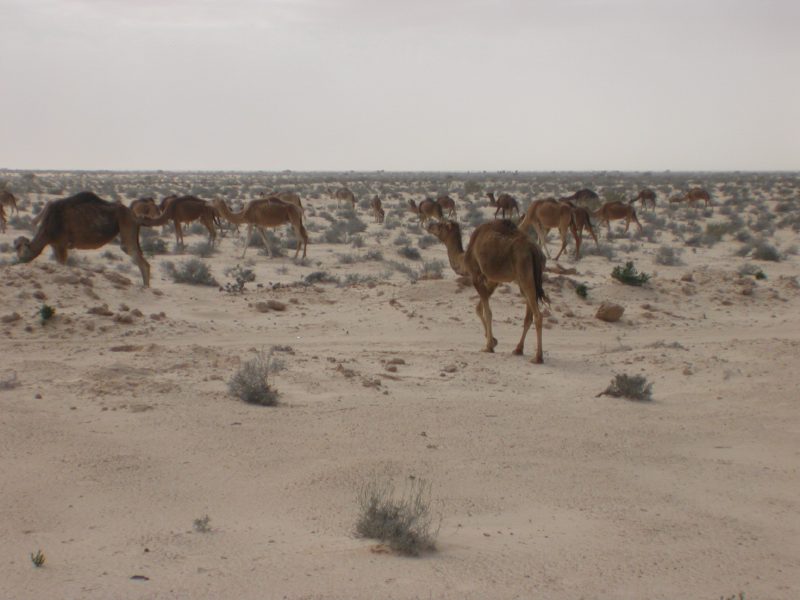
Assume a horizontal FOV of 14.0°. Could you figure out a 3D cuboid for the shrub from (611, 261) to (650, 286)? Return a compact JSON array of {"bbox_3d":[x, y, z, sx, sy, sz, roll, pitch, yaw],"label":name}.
[{"bbox_3d":[5.033,-0.577,71.000,0.850,0.567,0.750,0,2,0],"label":"shrub"}]

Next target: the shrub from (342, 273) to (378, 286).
[{"bbox_3d":[-0.834,-0.433,68.800,0.757,0.280,0.681,0,2,0],"label":"shrub"}]

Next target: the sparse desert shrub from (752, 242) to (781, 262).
[{"bbox_3d":[11.135,-1.443,99.000,0.851,0.608,0.800,0,2,0],"label":"sparse desert shrub"}]

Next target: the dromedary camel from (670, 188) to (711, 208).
[{"bbox_3d":[23.871,-8.224,268.000,3.331,1.892,0.700,0,2,0],"label":"dromedary camel"}]

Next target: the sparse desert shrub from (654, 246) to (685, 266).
[{"bbox_3d":[7.940,-1.311,96.000,0.880,0.630,0.800,0,2,0],"label":"sparse desert shrub"}]

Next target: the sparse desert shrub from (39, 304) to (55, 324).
[{"bbox_3d":[-6.066,0.253,56.000,0.258,0.352,0.250,0,2,0],"label":"sparse desert shrub"}]

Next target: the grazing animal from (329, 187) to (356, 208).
[{"bbox_3d":[-5.294,-9.345,300.000,2.500,1.950,0.650,1,2,15],"label":"grazing animal"}]

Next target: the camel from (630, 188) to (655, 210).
[{"bbox_3d":[21.521,-8.838,288.000,2.300,1.970,0.650,1,2,20],"label":"camel"}]

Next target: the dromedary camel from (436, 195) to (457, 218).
[{"bbox_3d":[2.955,-6.586,232.000,2.500,1.800,0.700,1,2,14],"label":"dromedary camel"}]

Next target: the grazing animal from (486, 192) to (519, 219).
[{"bbox_3d":[7.242,-6.542,228.000,2.400,1.900,0.700,0,2,-9],"label":"grazing animal"}]

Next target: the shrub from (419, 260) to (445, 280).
[{"bbox_3d":[0.699,-0.655,72.300,0.574,0.420,0.517,0,2,0],"label":"shrub"}]

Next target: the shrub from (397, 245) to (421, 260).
[{"bbox_3d":[0.273,-1.428,99.000,0.730,0.470,0.650,0,2,0],"label":"shrub"}]

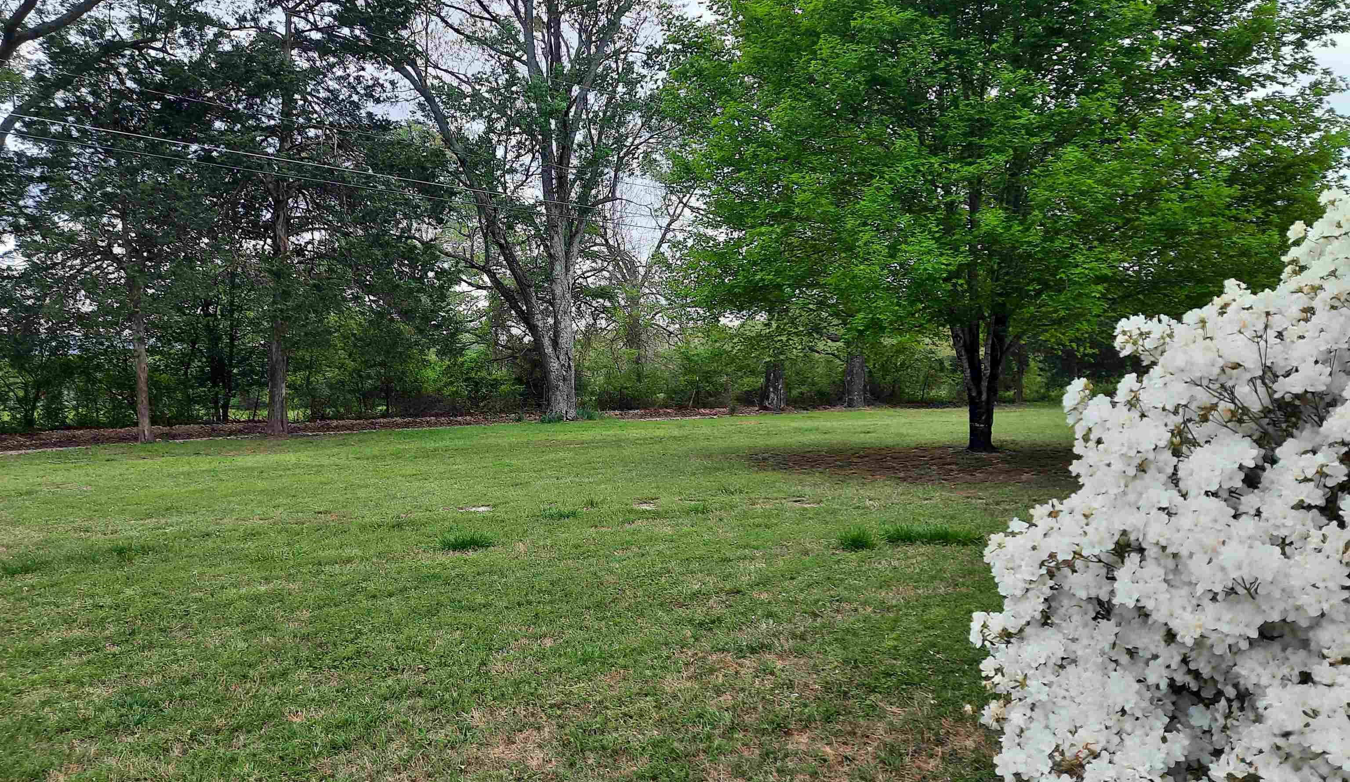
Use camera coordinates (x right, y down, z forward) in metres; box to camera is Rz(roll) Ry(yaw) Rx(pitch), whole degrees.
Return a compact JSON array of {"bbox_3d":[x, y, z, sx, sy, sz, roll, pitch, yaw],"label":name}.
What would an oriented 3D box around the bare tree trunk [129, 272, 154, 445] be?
[{"bbox_3d":[-11.104,-0.679,20.384,0.318,3.576,0.318,-4,2,-28],"label":"bare tree trunk"}]

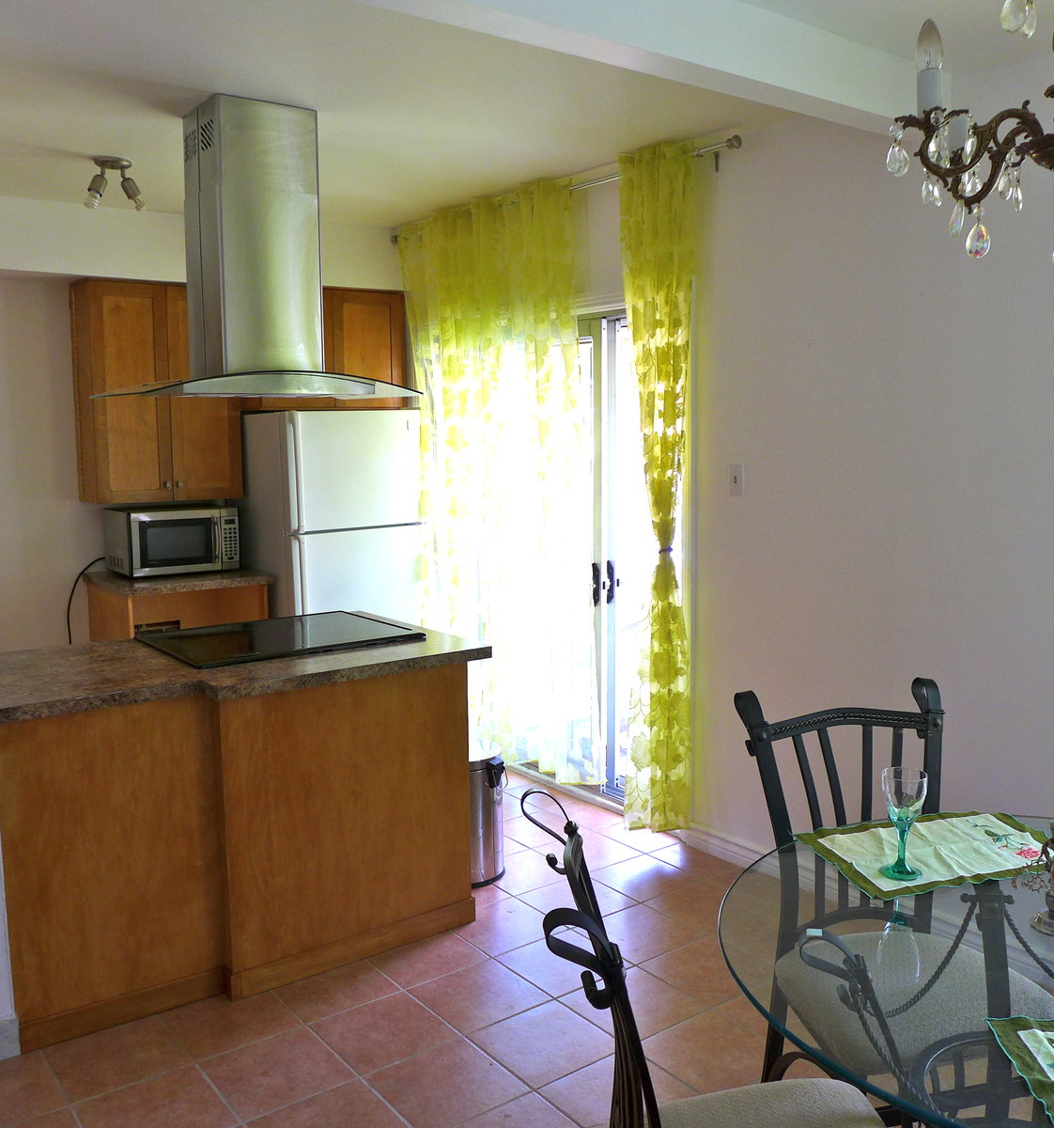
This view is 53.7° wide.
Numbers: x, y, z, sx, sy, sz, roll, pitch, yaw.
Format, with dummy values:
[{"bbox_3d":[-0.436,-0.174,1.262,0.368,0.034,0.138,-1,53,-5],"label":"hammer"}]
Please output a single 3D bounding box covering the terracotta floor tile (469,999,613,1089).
[{"bbox_3d":[0.050,1.258,2.737,0.303,0.010,0.303,-5,8,-36],"label":"terracotta floor tile"}]

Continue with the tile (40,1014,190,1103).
[{"bbox_3d":[-1.056,1.271,2.687,0.302,0.010,0.293,-5,8,-36],"label":"tile"}]

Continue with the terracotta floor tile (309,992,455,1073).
[{"bbox_3d":[-0.382,1.254,2.793,0.302,0.010,0.302,-5,8,-36],"label":"terracotta floor tile"}]

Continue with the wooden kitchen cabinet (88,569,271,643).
[{"bbox_3d":[-1.708,0.519,5.173,0.680,0.914,0.650,-5,8,-35],"label":"wooden kitchen cabinet"}]

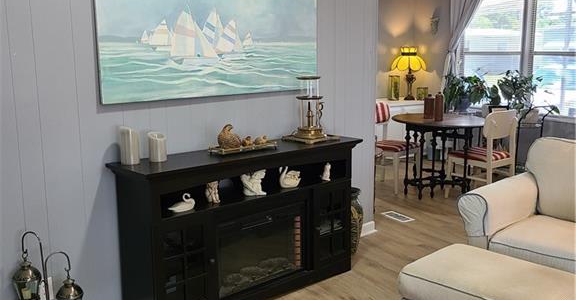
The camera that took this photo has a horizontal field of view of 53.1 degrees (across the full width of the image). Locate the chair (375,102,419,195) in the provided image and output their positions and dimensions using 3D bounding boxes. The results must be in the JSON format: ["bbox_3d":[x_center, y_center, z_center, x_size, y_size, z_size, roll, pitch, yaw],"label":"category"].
[{"bbox_3d":[1.073,-0.030,6.037,0.510,0.860,0.450,8,13,41],"label":"chair"}]

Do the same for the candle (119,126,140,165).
[{"bbox_3d":[-0.796,-0.023,2.896,0.096,0.181,0.096,-10,14,-43],"label":"candle"}]

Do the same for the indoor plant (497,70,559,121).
[{"bbox_3d":[2.356,-0.536,5.674,0.540,0.500,0.460,-6,11,-29],"label":"indoor plant"}]

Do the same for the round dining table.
[{"bbox_3d":[1.550,0.055,5.909,1.040,0.730,1.040,0,10,0],"label":"round dining table"}]

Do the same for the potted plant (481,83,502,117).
[{"bbox_3d":[2.211,-0.549,6.268,0.220,0.360,0.220,-6,11,-29],"label":"potted plant"}]

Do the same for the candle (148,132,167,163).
[{"bbox_3d":[-0.672,-0.014,2.980,0.090,0.143,0.090,0,10,0],"label":"candle"}]

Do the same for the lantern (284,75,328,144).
[{"bbox_3d":[0.151,-0.265,3.631,0.190,0.400,0.190,-10,14,-43],"label":"lantern"}]

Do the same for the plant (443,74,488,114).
[{"bbox_3d":[2.017,-0.642,6.553,0.420,0.440,0.440,0,10,0],"label":"plant"}]

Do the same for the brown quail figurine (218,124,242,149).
[{"bbox_3d":[-0.329,-0.076,3.270,0.132,0.125,0.100,-6,12,-30],"label":"brown quail figurine"}]

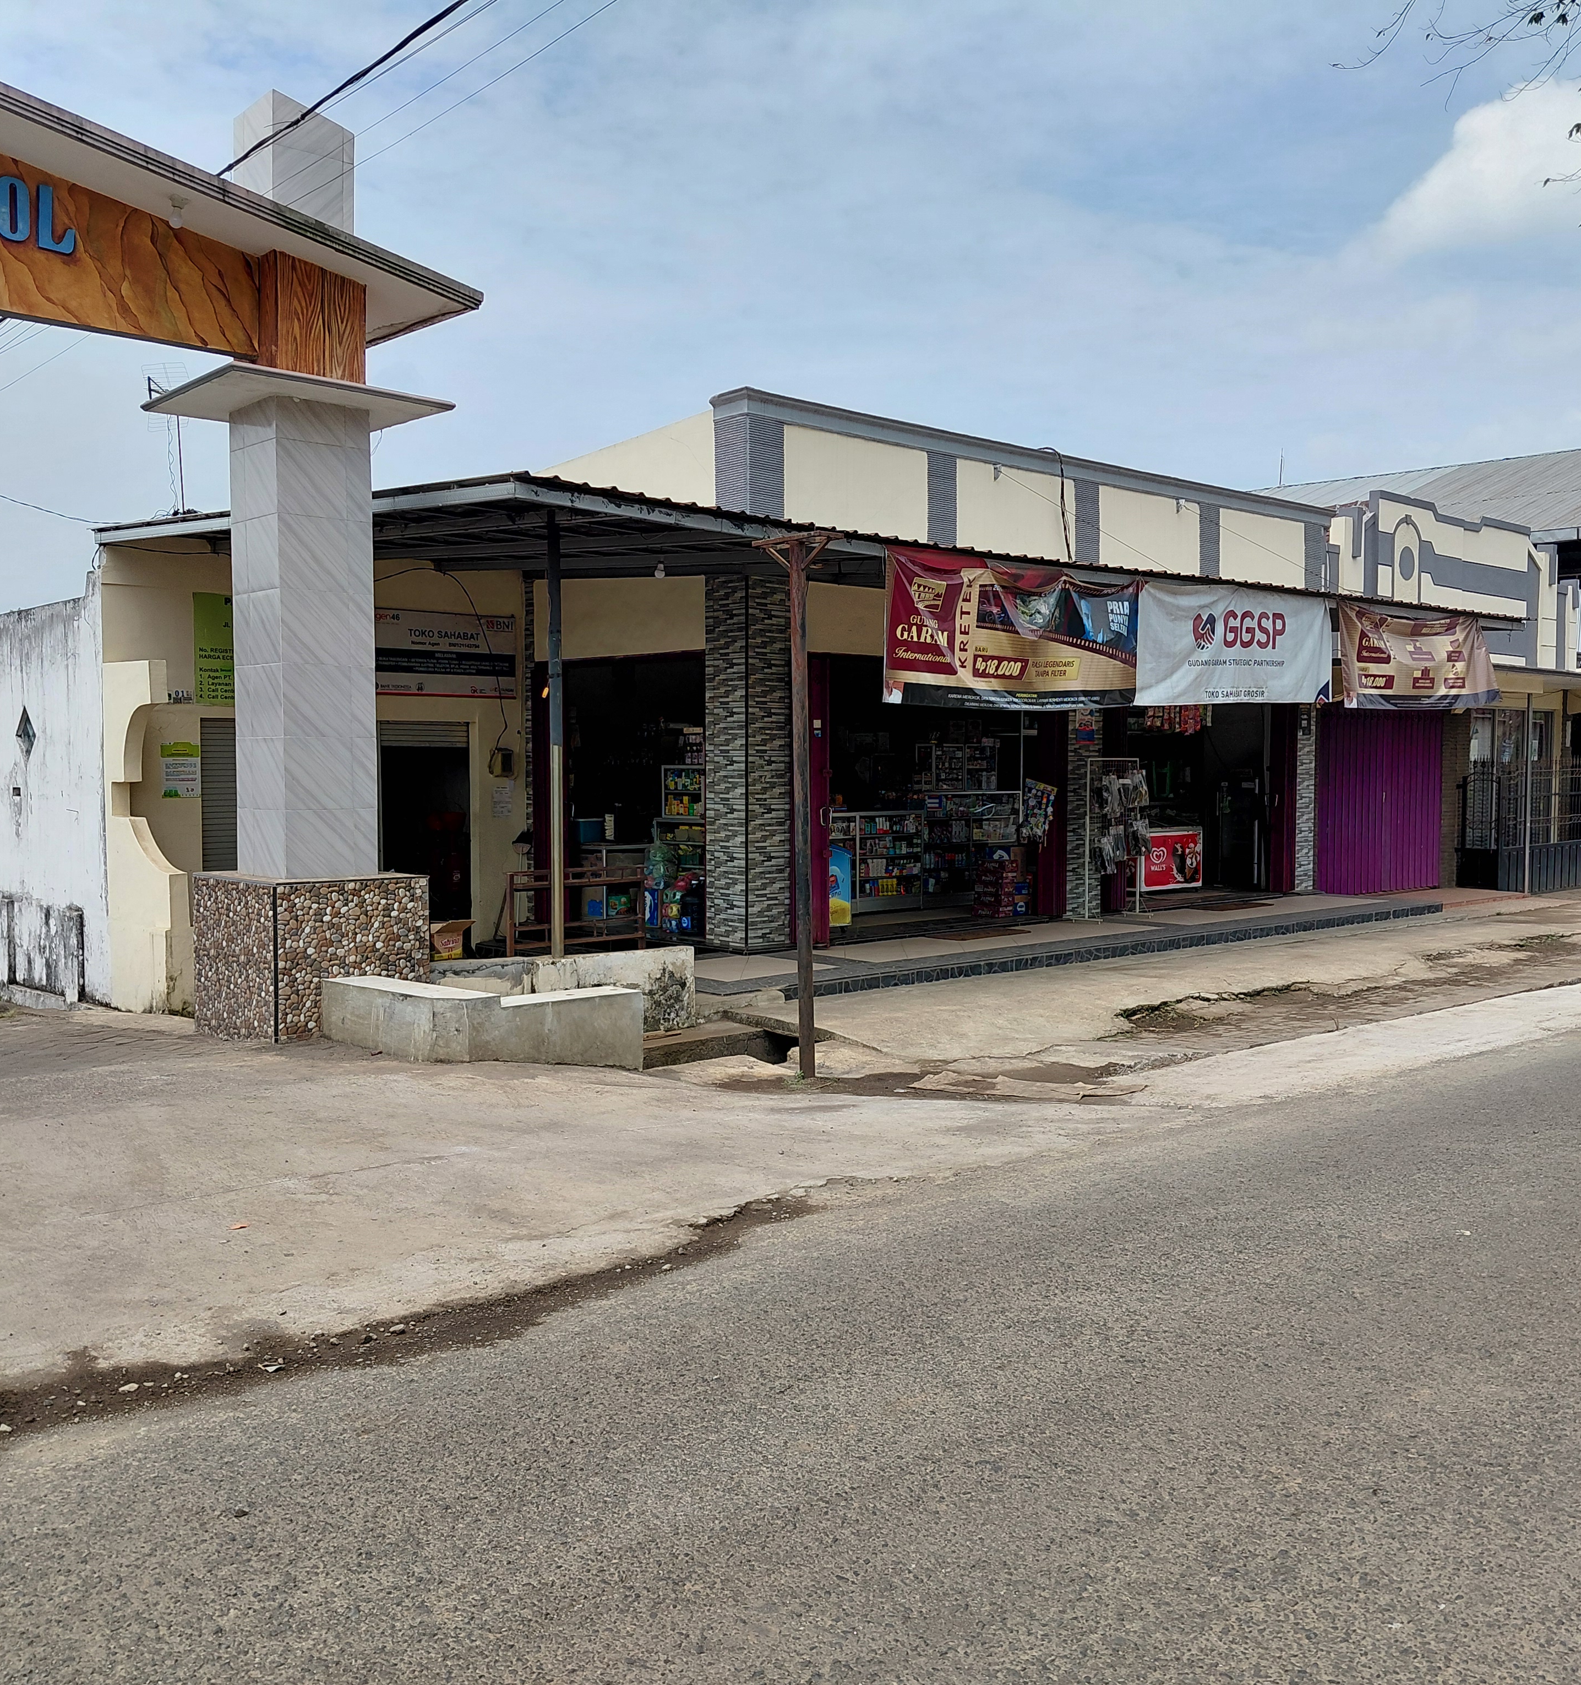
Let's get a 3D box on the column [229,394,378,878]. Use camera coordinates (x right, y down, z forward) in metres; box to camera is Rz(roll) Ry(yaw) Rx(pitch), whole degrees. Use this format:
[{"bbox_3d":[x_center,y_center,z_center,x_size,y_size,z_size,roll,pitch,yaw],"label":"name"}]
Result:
[{"bbox_3d":[-2.837,-1.157,9.503,0.590,2.672,0.590,-3,4,-43],"label":"column"}]

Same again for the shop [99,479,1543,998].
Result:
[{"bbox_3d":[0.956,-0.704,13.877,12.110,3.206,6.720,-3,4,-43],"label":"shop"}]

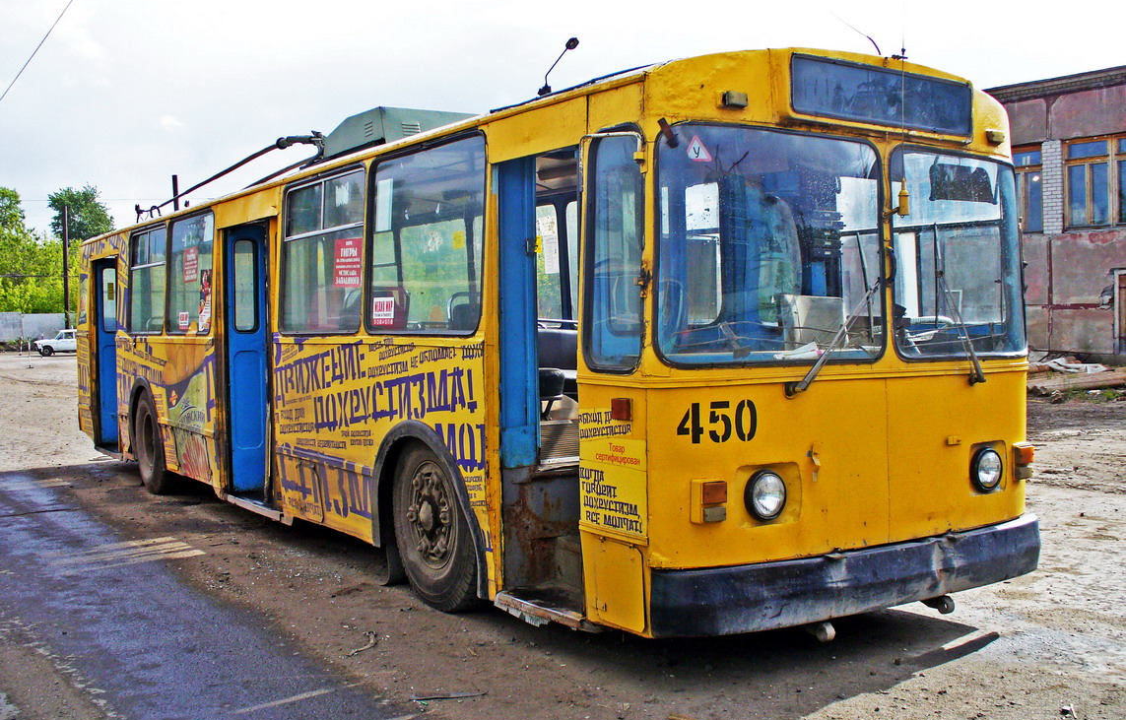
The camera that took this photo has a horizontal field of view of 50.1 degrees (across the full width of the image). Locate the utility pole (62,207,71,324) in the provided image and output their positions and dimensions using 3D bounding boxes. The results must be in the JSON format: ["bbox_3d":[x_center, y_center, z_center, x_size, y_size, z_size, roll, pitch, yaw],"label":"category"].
[{"bbox_3d":[-34.200,-5.700,83.000,0.280,9.900,0.280,-1,1,-17],"label":"utility pole"}]

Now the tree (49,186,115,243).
[{"bbox_3d":[-41.230,-8.179,103.000,5.600,13.500,5.600,-1,1,-23],"label":"tree"}]

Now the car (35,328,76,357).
[{"bbox_3d":[-30.060,-1.009,72.500,3.800,1.600,1.680,-1,1,-20],"label":"car"}]

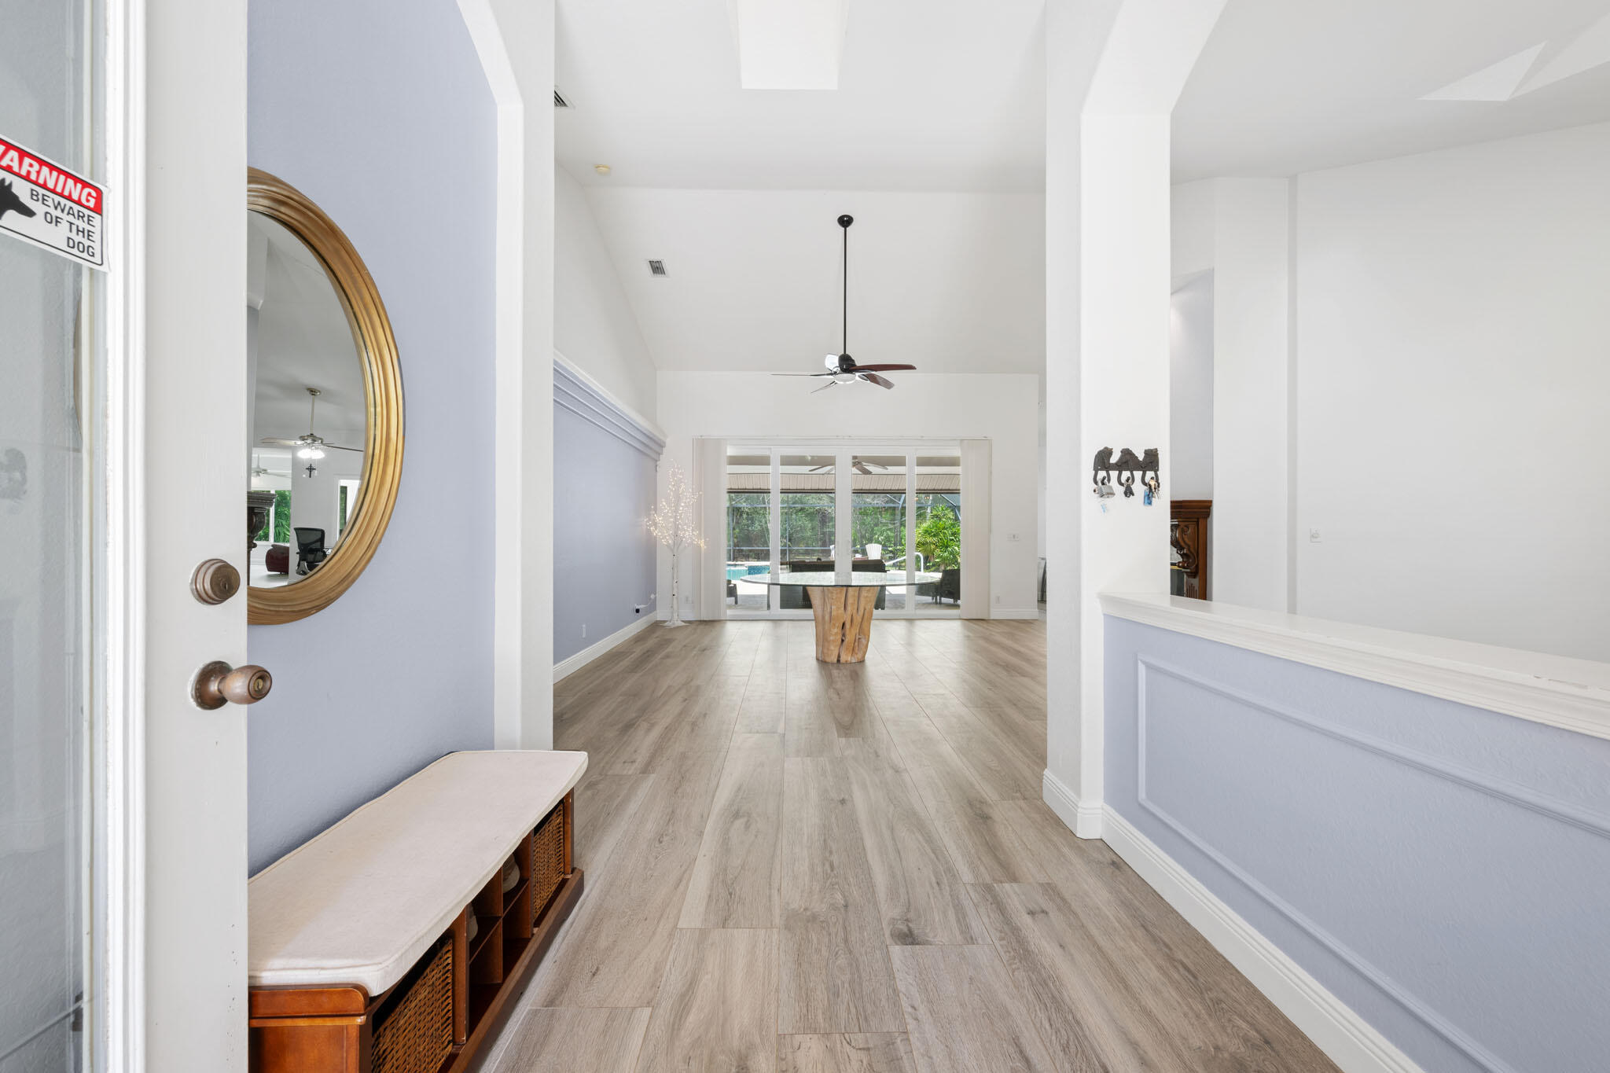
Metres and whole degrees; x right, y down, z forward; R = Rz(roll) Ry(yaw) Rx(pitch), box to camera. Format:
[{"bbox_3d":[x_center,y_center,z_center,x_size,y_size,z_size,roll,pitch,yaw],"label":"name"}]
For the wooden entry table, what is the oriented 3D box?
[{"bbox_3d":[0.344,0.768,5.908,1.850,0.755,1.850,0,0,-1],"label":"wooden entry table"}]

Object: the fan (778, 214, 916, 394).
[{"bbox_3d":[0.368,-2.200,5.815,1.370,1.572,1.370,0,0,-1],"label":"fan"}]

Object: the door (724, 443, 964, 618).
[{"bbox_3d":[0.535,-0.069,8.600,3.500,2.430,0.130,0,0,-1],"label":"door"}]

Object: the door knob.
[{"bbox_3d":[-0.769,0.201,0.845,0.070,0.066,0.066,0,0,-1],"label":"door knob"}]

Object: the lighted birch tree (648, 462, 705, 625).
[{"bbox_3d":[-1.670,0.075,8.120,0.760,2.120,0.660,0,0,-2],"label":"lighted birch tree"}]

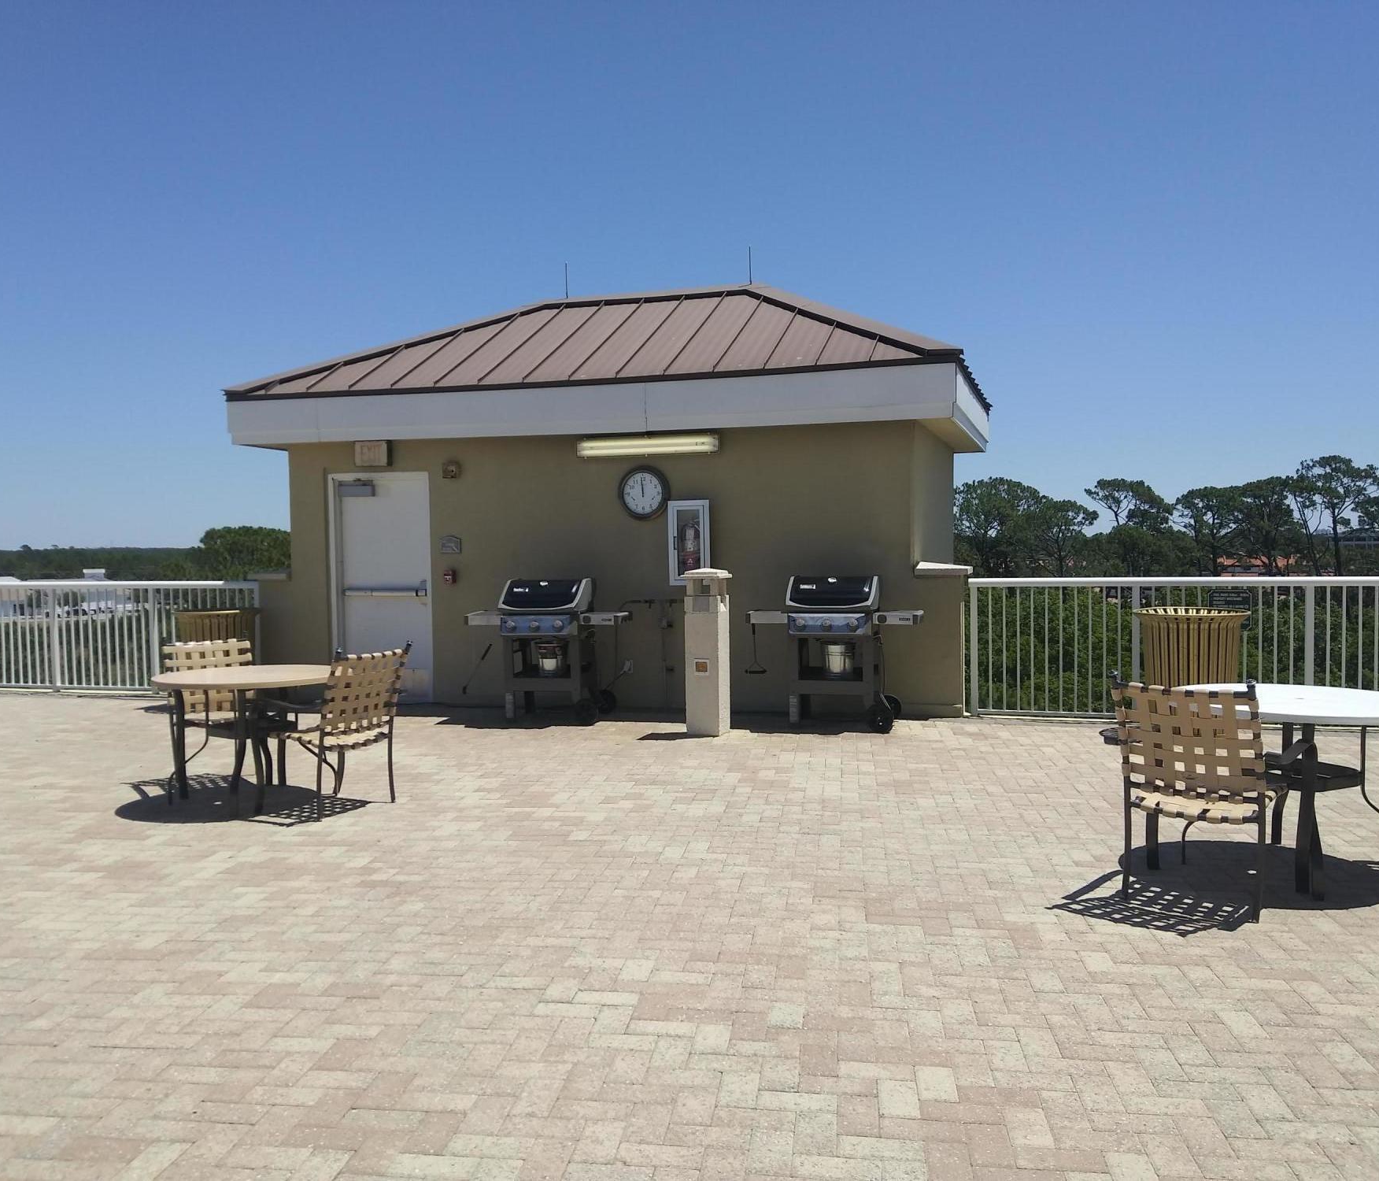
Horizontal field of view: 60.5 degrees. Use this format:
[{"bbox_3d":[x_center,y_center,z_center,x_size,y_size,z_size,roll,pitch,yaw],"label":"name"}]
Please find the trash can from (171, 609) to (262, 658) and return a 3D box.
[{"bbox_3d":[-4.292,0.603,10.756,0.810,0.870,0.810,0,3,17],"label":"trash can"}]

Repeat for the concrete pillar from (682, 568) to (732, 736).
[{"bbox_3d":[0.134,0.454,8.742,0.310,1.220,0.310,0,3,19],"label":"concrete pillar"}]

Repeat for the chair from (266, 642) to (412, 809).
[{"bbox_3d":[-1.974,0.745,6.489,0.620,0.905,0.590,1,3,31],"label":"chair"}]

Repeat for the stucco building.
[{"bbox_3d":[-0.455,-0.988,11.808,6.450,3.840,4.350,0,3,17],"label":"stucco building"}]

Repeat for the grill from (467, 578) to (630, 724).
[{"bbox_3d":[-1.107,0.473,9.723,1.310,1.130,0.680,0,3,16],"label":"grill"}]

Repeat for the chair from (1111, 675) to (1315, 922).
[{"bbox_3d":[2.052,0.768,4.671,0.600,0.905,0.630,2,4,43],"label":"chair"}]

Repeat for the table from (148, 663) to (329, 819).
[{"bbox_3d":[-2.453,0.832,6.673,1.030,0.730,1.030,0,3,17],"label":"table"}]

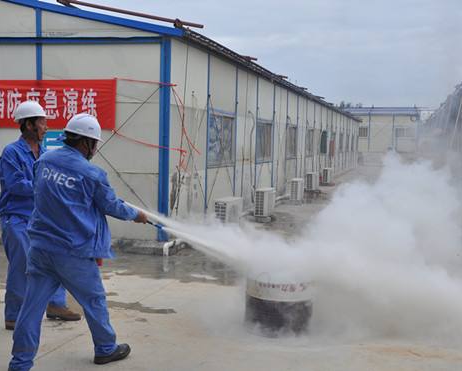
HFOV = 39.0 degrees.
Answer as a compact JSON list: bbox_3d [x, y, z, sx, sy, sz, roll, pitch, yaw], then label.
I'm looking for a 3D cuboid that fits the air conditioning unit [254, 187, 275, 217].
[{"bbox_3d":[0.678,0.337,12.799,0.270,0.500,0.720,2,4,15],"label":"air conditioning unit"}]

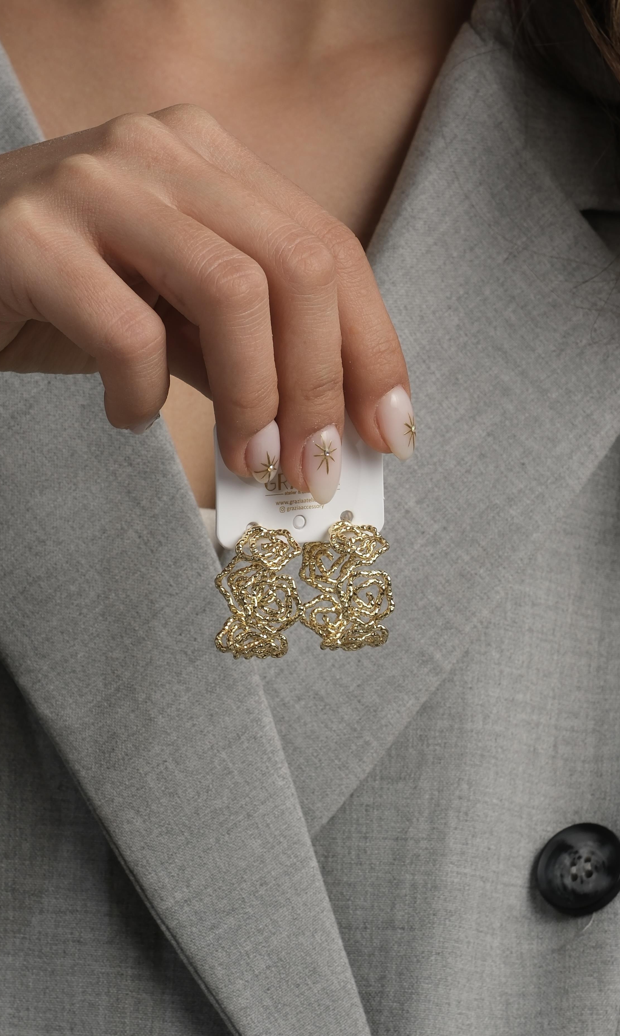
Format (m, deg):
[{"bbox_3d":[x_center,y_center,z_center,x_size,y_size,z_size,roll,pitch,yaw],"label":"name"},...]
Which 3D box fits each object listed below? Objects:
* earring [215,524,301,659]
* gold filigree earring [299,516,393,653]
[{"bbox_3d":[-0.013,0.018,0.870,0.021,0.034,0.024,7,0,-5],"label":"earring"},{"bbox_3d":[0.009,0.017,0.870,0.022,0.033,0.024,2,0,0],"label":"gold filigree earring"}]

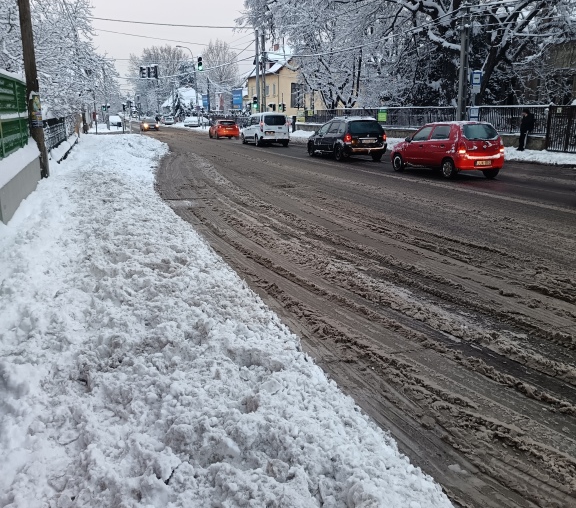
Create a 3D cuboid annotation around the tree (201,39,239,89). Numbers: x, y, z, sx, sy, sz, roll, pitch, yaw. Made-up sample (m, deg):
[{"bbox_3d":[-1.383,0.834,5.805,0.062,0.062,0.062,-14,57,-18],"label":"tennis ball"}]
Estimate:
[{"bbox_3d":[-10.596,-26.710,84.027,6.200,13.657,6.200,0,14,0],"label":"tree"}]

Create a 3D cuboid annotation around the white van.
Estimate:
[{"bbox_3d":[-1.403,-7.382,31.587,1.849,1.874,4.453,-5,15,-19],"label":"white van"}]

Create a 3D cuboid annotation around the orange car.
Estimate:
[{"bbox_3d":[-5.115,-9.979,42.765,1.815,1.473,4.340,-5,15,-17],"label":"orange car"}]

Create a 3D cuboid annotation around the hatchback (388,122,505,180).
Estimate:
[{"bbox_3d":[4.299,-2.961,14.839,1.468,1.463,3.479,-5,15,-19],"label":"hatchback"}]

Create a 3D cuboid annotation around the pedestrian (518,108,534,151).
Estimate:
[{"bbox_3d":[10.016,-5.258,22.388,0.550,1.740,0.500,-5,15,-18],"label":"pedestrian"}]

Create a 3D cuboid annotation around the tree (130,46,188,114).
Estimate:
[{"bbox_3d":[-23.507,-30.881,98.446,11.300,14.733,11.300,0,14,0],"label":"tree"}]

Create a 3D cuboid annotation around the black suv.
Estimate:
[{"bbox_3d":[2.215,-4.574,21.003,1.774,1.575,4.464,-4,15,-17],"label":"black suv"}]

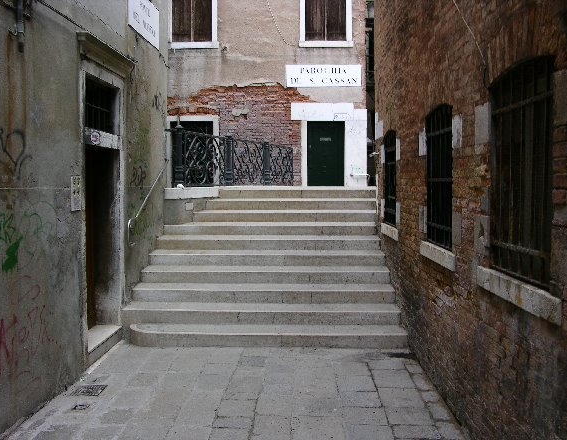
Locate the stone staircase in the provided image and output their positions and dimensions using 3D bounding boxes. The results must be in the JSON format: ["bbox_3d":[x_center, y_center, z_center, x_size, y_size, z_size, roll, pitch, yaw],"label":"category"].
[{"bbox_3d":[-0.211,0.399,7.803,2.979,1.584,3.630,0,3,1],"label":"stone staircase"}]

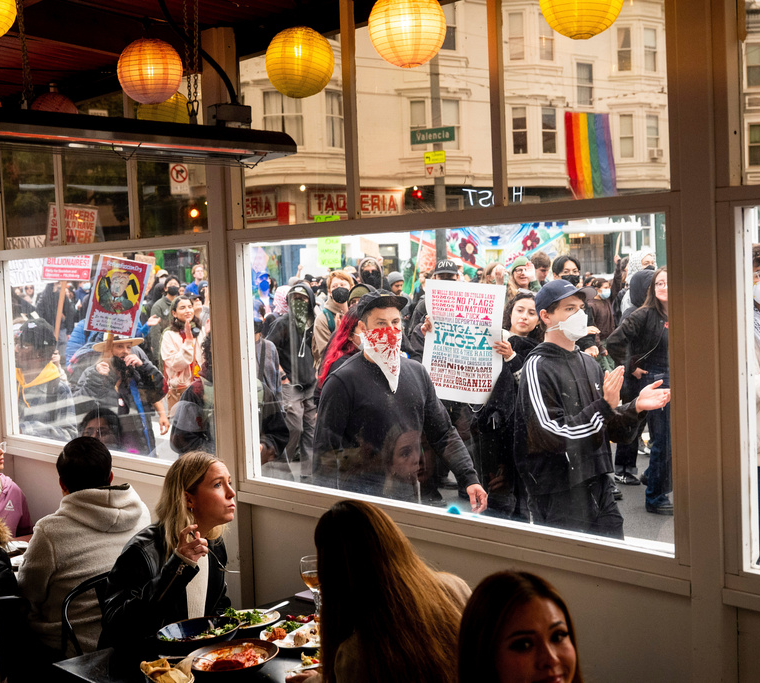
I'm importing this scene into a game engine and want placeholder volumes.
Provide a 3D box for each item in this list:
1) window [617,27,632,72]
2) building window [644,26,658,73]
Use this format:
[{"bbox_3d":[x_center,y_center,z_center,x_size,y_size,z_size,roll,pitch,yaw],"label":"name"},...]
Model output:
[{"bbox_3d":[9.302,-11.109,47.618,0.578,1.731,0.150,-2,4,6],"label":"window"},{"bbox_3d":[10.418,-11.205,48.028,0.840,1.738,0.150,-5,5,-40],"label":"building window"}]

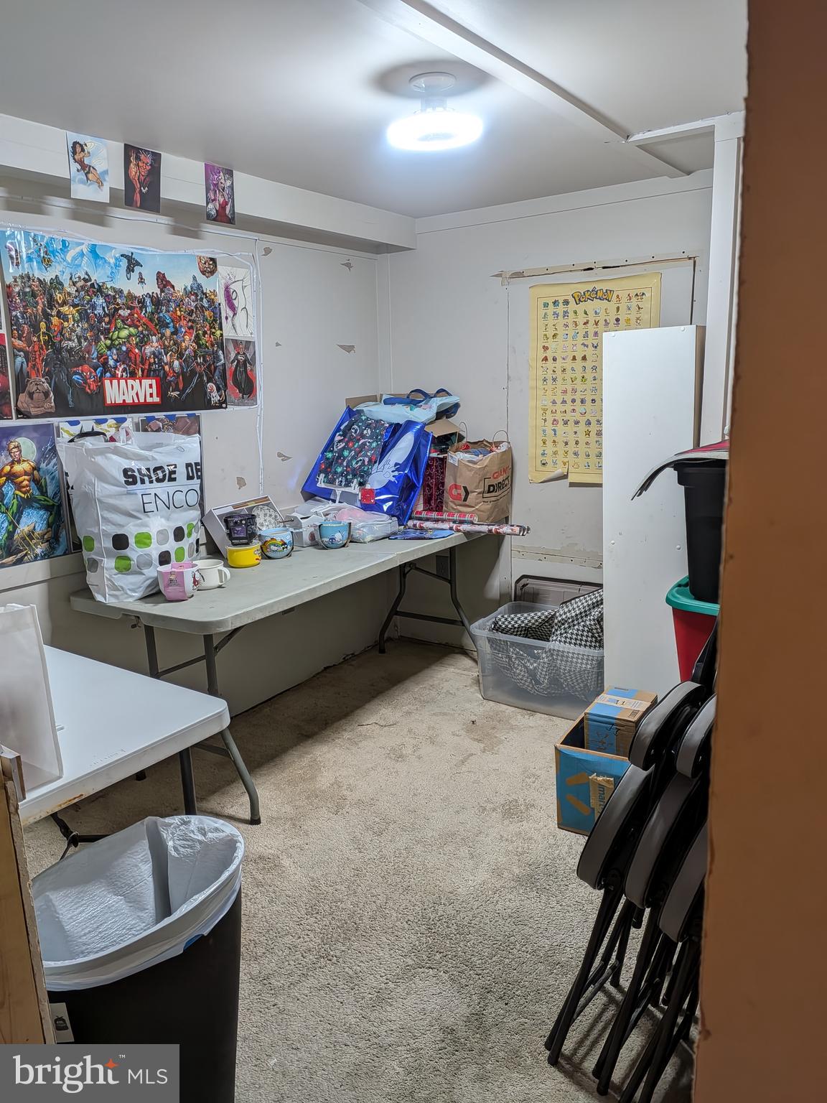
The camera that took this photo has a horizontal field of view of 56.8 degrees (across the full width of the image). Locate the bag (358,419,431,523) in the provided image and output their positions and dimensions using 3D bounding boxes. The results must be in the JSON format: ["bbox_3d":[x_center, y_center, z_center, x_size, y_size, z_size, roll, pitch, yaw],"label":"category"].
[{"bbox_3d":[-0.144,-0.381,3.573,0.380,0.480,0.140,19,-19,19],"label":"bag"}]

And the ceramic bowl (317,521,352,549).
[{"bbox_3d":[-0.322,-0.066,3.107,0.130,0.097,0.130,-2,13,0],"label":"ceramic bowl"}]

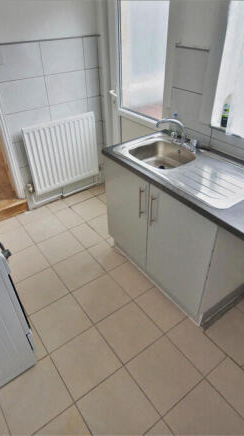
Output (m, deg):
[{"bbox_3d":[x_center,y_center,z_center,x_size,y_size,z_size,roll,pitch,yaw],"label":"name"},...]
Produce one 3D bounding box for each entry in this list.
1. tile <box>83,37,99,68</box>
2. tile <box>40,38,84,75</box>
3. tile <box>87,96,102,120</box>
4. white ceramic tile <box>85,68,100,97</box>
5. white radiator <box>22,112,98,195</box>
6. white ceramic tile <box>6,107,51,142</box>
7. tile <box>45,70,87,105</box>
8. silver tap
[{"bbox_3d":[-0.277,-1.515,2.506,0.160,0.253,0.012,-25,44,-28],"label":"tile"},{"bbox_3d":[-0.502,-1.411,2.377,0.399,0.253,0.012,-25,44,-28],"label":"tile"},{"bbox_3d":[-0.273,-1.115,2.816,0.154,0.253,0.012,-25,44,-28],"label":"tile"},{"bbox_3d":[-0.280,-1.306,2.663,0.150,0.250,0.010,-24,42,-28],"label":"white ceramic tile"},{"bbox_3d":[-0.586,-0.656,2.772,0.725,0.680,0.090,-24,42,-28],"label":"white radiator"},{"bbox_3d":[-0.824,-0.858,2.499,0.399,0.253,0.012,-25,44,-28],"label":"white ceramic tile"},{"bbox_3d":[-0.504,-1.203,2.534,0.403,0.250,0.010,-24,42,-28],"label":"tile"},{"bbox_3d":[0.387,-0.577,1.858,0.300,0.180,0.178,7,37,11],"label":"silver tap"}]

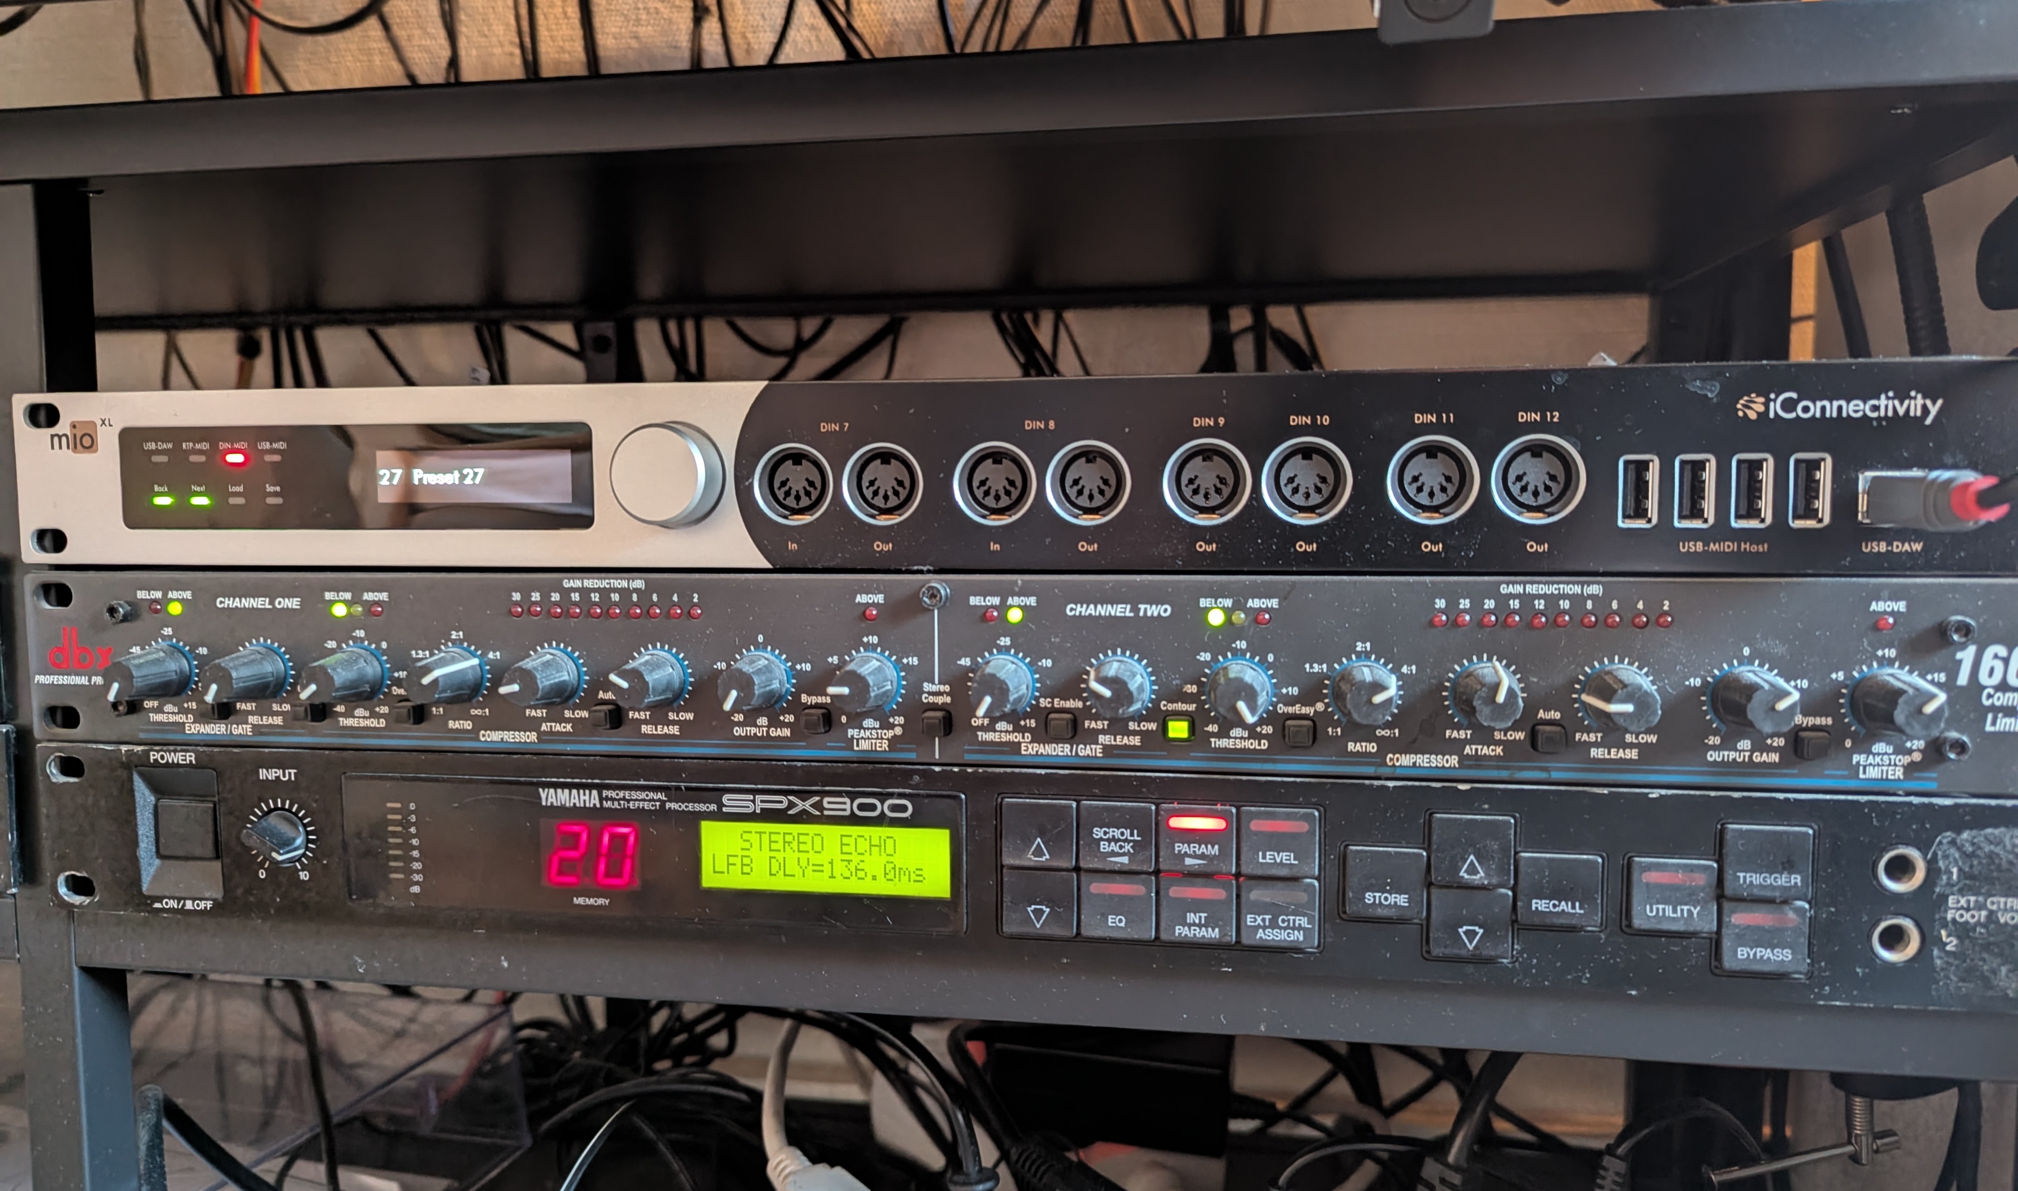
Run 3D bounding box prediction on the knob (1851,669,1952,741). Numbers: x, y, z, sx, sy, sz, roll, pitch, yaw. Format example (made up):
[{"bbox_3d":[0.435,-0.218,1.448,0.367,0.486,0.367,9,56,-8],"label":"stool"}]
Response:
[{"bbox_3d":[0.179,0.022,0.281,0.014,0.014,0.015,0,5,10],"label":"knob"}]

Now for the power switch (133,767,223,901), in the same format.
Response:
[{"bbox_3d":[-0.210,0.060,0.357,0.023,0.033,0.006,0,5,10],"label":"power switch"}]

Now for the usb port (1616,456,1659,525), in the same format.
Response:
[{"bbox_3d":[0.131,-0.022,0.294,0.008,0.015,0.010,0,5,10],"label":"usb port"}]

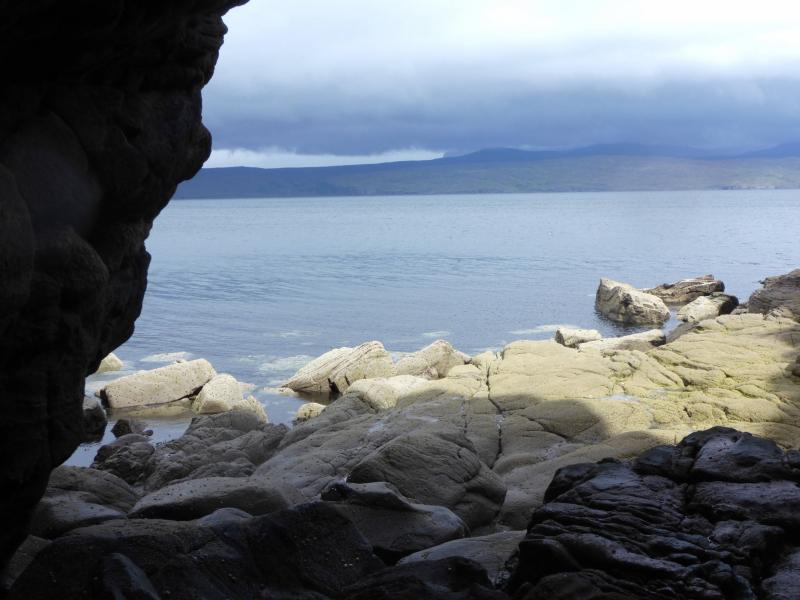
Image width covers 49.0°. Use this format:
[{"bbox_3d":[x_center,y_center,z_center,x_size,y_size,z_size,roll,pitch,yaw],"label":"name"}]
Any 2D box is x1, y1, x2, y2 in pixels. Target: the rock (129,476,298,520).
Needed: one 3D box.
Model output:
[{"bbox_3d":[-1.320,1.455,6.300,1.150,0.280,0.550,-2,7,-8],"label":"rock"}]

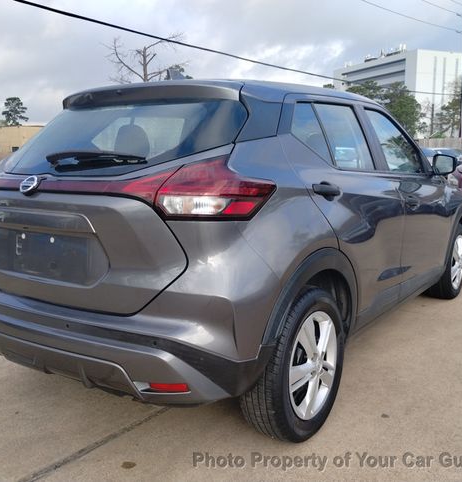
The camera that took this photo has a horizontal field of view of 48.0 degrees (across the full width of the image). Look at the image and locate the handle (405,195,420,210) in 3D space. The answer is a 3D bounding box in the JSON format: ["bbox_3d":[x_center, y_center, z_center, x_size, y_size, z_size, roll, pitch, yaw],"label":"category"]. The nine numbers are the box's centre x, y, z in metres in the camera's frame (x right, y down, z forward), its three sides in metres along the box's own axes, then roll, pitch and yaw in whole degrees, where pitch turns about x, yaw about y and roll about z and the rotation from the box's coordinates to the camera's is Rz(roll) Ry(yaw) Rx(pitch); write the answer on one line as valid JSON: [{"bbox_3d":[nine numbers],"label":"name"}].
[{"bbox_3d":[1.087,-0.240,3.127,0.055,0.068,0.240,5,11,35],"label":"handle"}]

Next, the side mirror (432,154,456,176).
[{"bbox_3d":[1.439,-0.509,3.501,0.180,0.152,0.135,5,11,35],"label":"side mirror"}]

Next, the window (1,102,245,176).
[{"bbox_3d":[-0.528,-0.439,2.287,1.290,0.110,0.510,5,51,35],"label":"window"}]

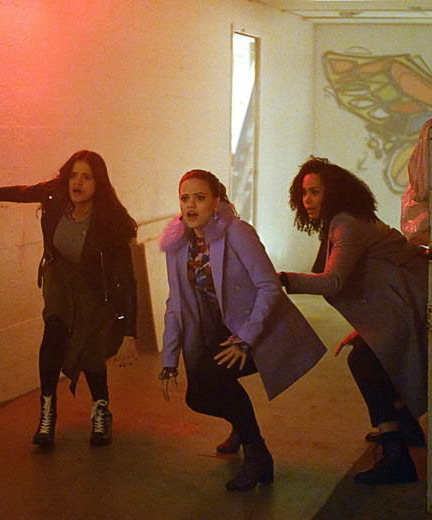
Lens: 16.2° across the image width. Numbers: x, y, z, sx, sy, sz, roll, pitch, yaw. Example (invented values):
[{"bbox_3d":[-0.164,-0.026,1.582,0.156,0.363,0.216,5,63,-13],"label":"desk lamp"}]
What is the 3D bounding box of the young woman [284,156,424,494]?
[{"bbox_3d":[0.660,0.227,6.395,0.820,1.315,0.670,-2,5,-28],"label":"young woman"}]

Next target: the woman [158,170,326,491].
[{"bbox_3d":[0.090,0.261,6.277,0.620,1.265,0.820,2,5,30],"label":"woman"}]

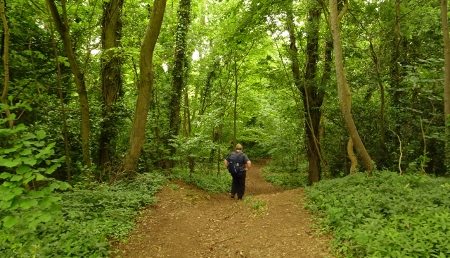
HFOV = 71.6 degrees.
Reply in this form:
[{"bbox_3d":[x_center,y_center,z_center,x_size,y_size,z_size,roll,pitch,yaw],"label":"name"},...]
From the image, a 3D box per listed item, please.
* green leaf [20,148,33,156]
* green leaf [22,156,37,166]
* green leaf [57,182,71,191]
[{"bbox_3d":[-2.035,0.241,3.200,0.104,0.082,0.070,-1,2,-32],"label":"green leaf"},{"bbox_3d":[-2.004,0.333,3.200,0.122,0.102,0.070,-1,2,-32],"label":"green leaf"},{"bbox_3d":[-1.629,0.580,3.150,0.125,0.081,0.070,-1,2,-27],"label":"green leaf"}]

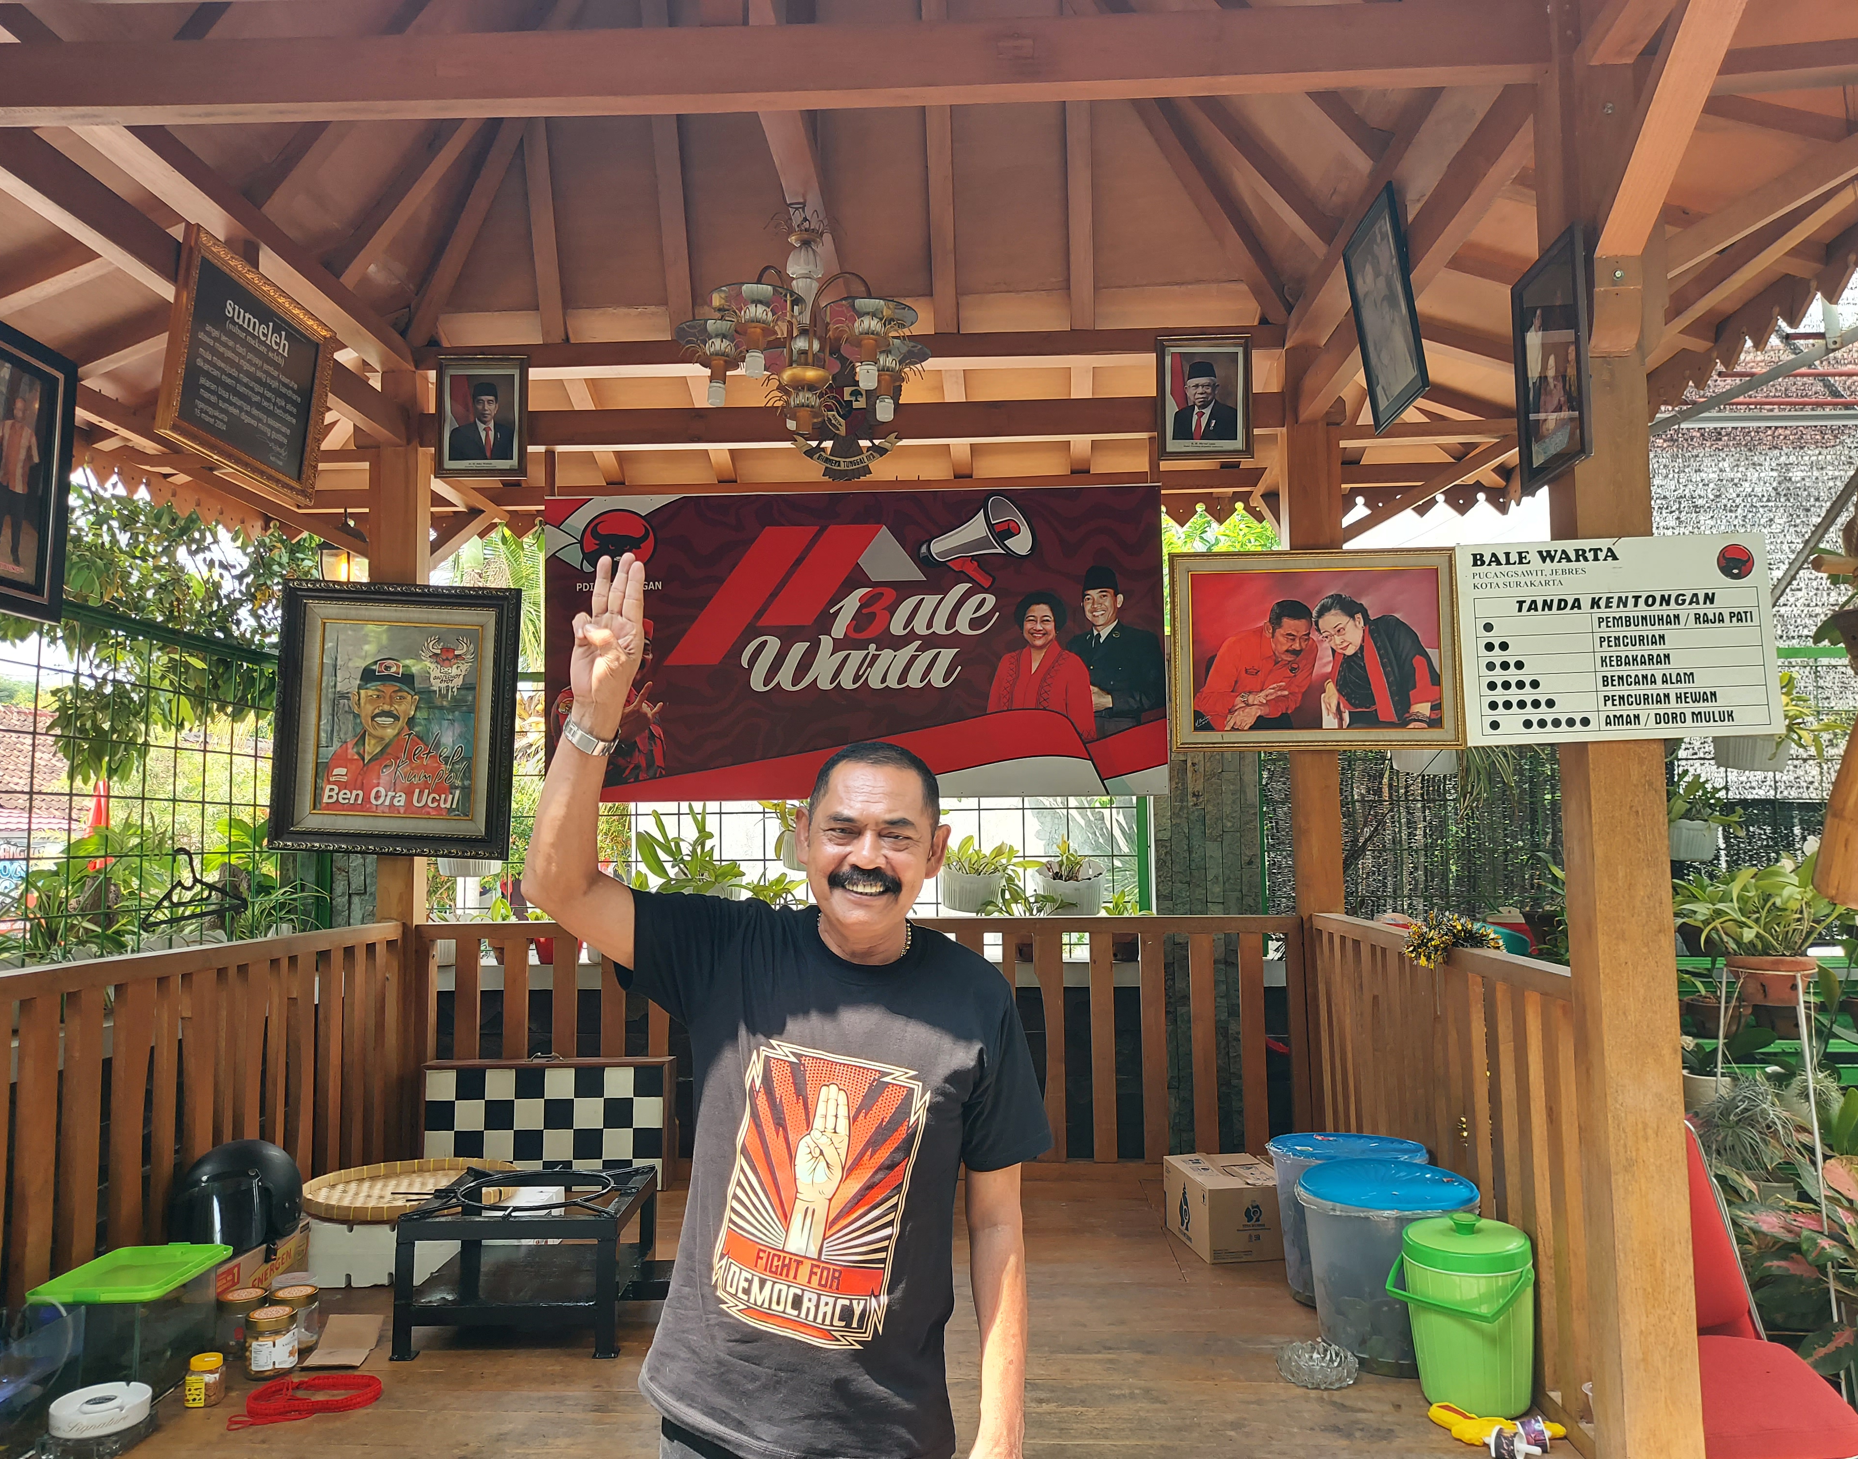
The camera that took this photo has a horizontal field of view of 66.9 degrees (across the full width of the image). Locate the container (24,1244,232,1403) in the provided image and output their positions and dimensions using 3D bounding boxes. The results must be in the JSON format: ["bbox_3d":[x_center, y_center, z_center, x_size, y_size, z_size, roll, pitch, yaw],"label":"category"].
[{"bbox_3d":[-1.492,1.124,2.647,0.235,0.220,0.300,-1,-5,2],"label":"container"}]

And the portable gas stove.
[{"bbox_3d":[-0.846,1.114,2.998,0.465,0.280,0.460,-1,-5,0],"label":"portable gas stove"}]

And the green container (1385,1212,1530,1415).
[{"bbox_3d":[0.966,1.035,2.514,0.225,0.317,0.230,-1,-5,2],"label":"green container"}]

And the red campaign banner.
[{"bbox_3d":[-0.231,-0.263,4.318,1.910,0.953,0.025,-1,-5,2],"label":"red campaign banner"}]

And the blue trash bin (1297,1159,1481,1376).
[{"bbox_3d":[0.901,1.053,2.754,0.350,0.320,0.350,-1,-5,2],"label":"blue trash bin"}]

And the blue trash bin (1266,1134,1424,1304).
[{"bbox_3d":[0.938,1.087,3.134,0.347,0.315,0.347,-1,-5,2],"label":"blue trash bin"}]

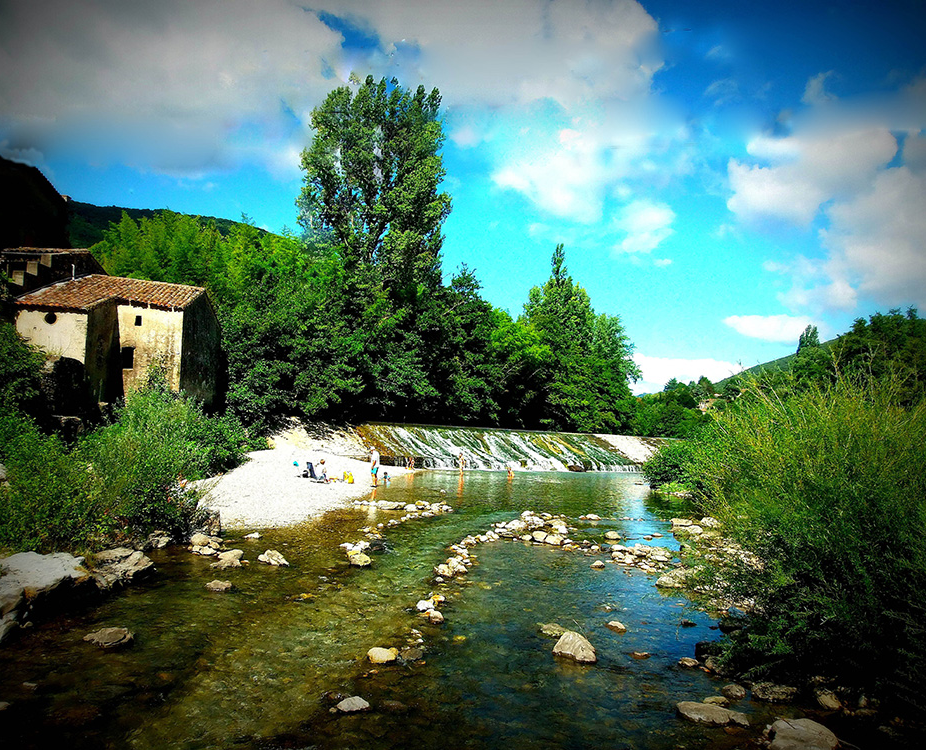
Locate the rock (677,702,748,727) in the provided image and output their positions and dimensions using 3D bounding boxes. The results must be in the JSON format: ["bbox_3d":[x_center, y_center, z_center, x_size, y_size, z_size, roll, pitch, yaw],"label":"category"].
[{"bbox_3d":[2.158,2.874,6.498,0.610,0.150,0.280,0,-5,20],"label":"rock"}]

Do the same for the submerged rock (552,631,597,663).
[{"bbox_3d":[1.214,2.929,8.155,0.430,0.260,0.330,1,-5,12],"label":"submerged rock"}]

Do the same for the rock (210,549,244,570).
[{"bbox_3d":[-4.287,3.380,13.648,0.580,0.310,0.450,4,-4,-17],"label":"rock"}]

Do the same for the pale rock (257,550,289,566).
[{"bbox_3d":[-3.557,3.479,14.128,0.560,0.240,0.400,3,-4,-13],"label":"pale rock"}]

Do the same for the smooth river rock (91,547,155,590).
[{"bbox_3d":[-5.322,3.119,11.783,0.950,0.480,0.700,4,-4,-23],"label":"smooth river rock"}]

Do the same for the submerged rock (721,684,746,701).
[{"bbox_3d":[2.848,3.354,7.906,0.240,0.130,0.190,1,-4,20],"label":"submerged rock"}]

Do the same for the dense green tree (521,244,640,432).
[{"bbox_3d":[10.794,-3.077,69.000,10.400,17.200,9.500,2,-4,0],"label":"dense green tree"}]

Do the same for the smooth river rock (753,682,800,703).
[{"bbox_3d":[2.860,2.896,6.898,0.400,0.140,0.240,1,-5,5],"label":"smooth river rock"}]

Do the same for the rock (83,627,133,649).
[{"bbox_3d":[-4.148,3.116,8.803,0.560,0.160,0.370,4,-4,-24],"label":"rock"}]

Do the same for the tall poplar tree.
[{"bbox_3d":[-7.679,-10.167,63.142,12.200,30.080,11.500,2,-5,0],"label":"tall poplar tree"}]

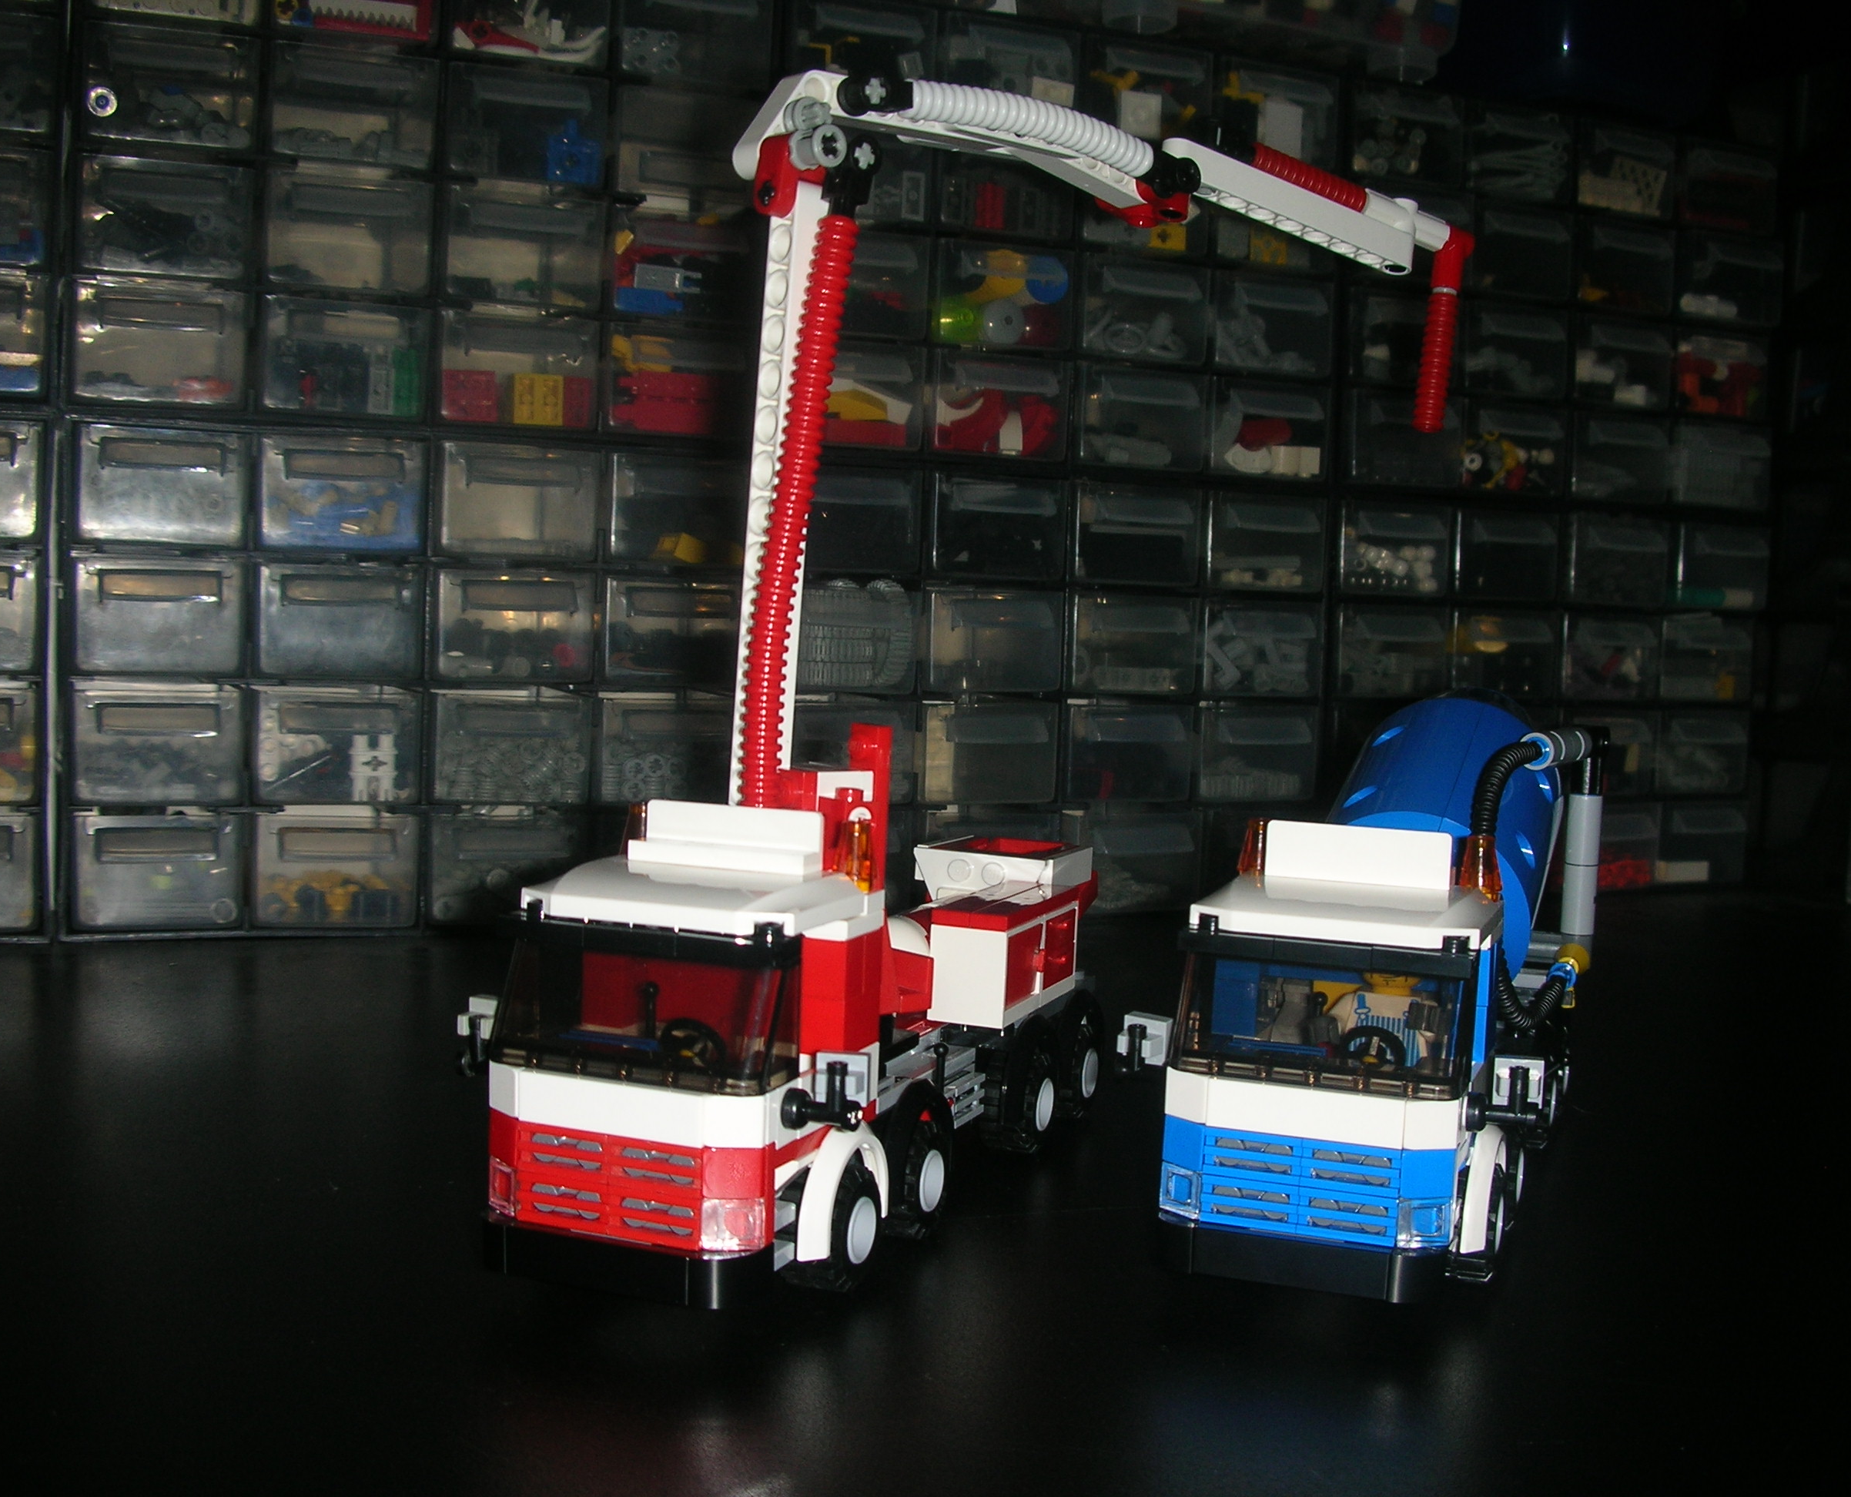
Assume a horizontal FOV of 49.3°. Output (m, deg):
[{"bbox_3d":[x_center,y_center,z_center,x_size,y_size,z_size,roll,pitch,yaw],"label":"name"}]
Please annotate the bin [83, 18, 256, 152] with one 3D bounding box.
[{"bbox_3d":[-0.247,-0.204,0.657,0.052,0.035,0.115,0,4,-22],"label":"bin"}]

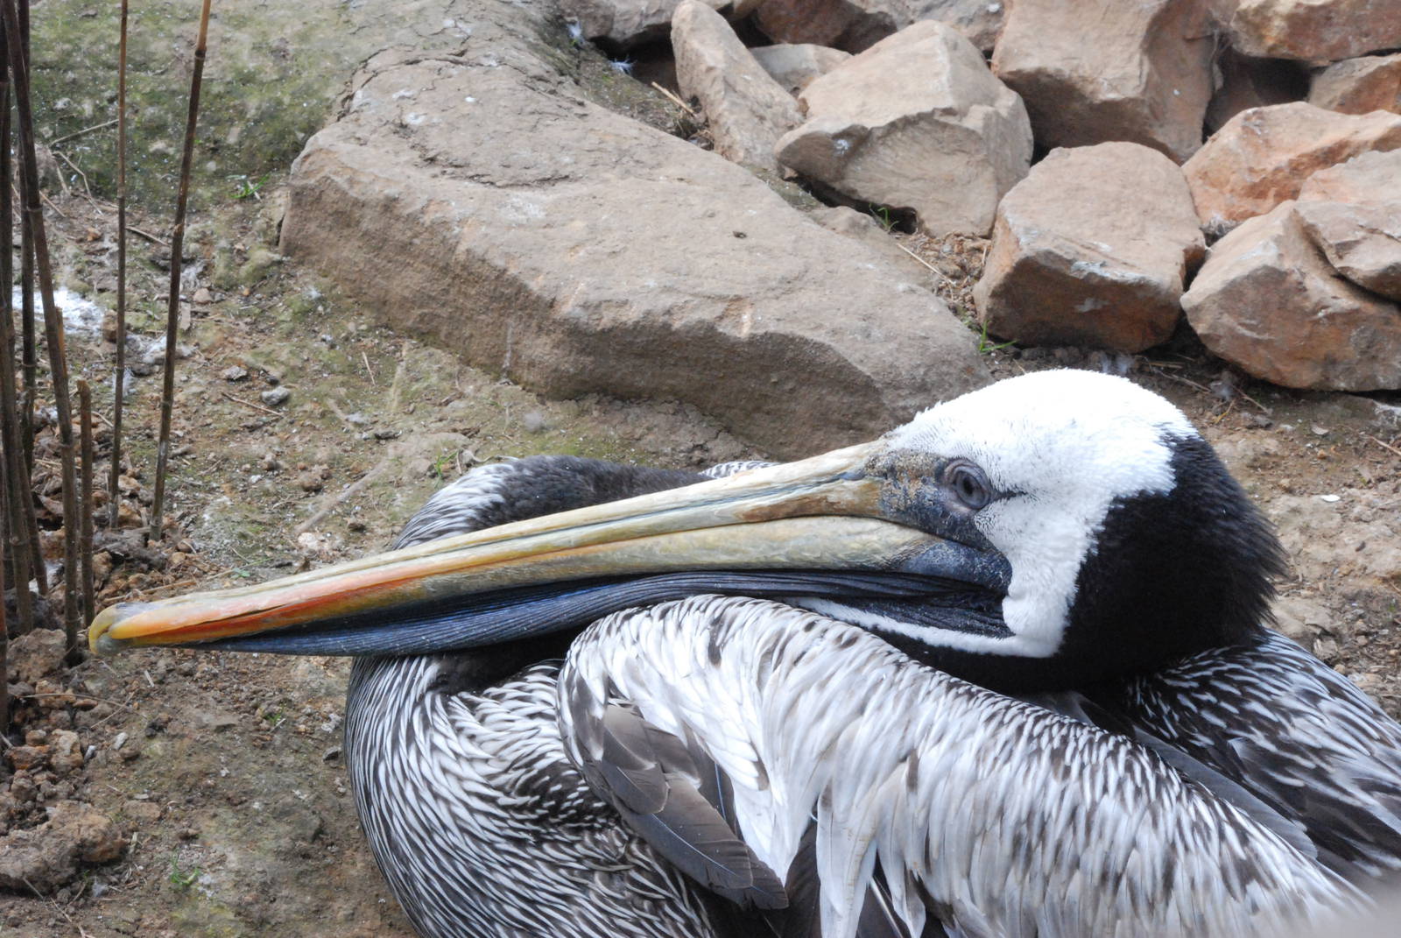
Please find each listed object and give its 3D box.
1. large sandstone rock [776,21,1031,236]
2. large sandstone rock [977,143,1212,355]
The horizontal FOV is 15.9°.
[{"bbox_3d":[0.124,-0.208,3.090,0.145,0.100,0.115,-4,30,-7],"label":"large sandstone rock"},{"bbox_3d":[0.228,-0.130,2.950,0.128,0.085,0.120,-3,30,-4],"label":"large sandstone rock"}]

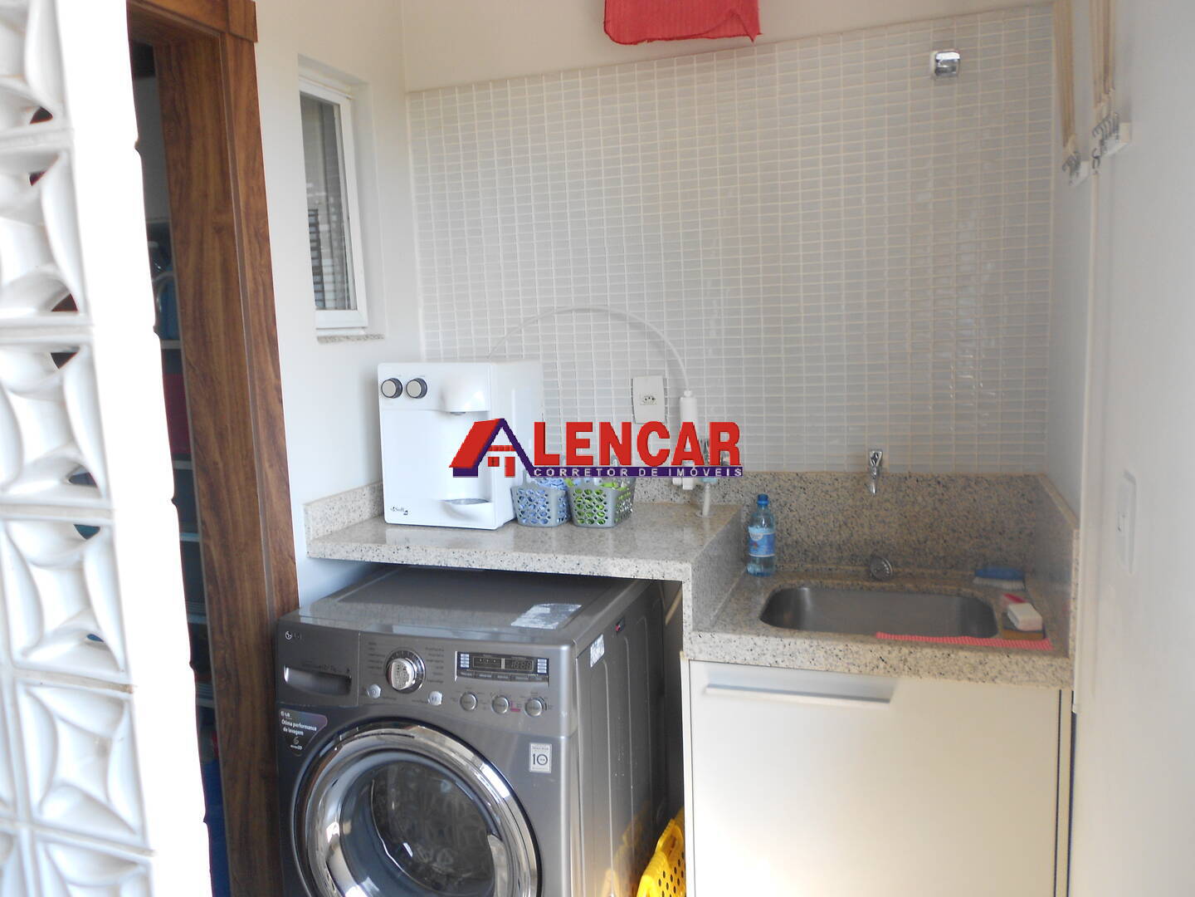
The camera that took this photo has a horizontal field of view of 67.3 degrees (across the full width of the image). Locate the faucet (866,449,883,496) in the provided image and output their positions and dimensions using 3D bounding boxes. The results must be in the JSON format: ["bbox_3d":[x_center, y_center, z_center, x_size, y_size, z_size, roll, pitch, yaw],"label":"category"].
[{"bbox_3d":[0.667,0.054,2.154,0.040,0.100,0.135,0,7,18],"label":"faucet"}]

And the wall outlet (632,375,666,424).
[{"bbox_3d":[0.136,-0.126,2.368,0.079,0.123,0.012,0,8,18],"label":"wall outlet"}]

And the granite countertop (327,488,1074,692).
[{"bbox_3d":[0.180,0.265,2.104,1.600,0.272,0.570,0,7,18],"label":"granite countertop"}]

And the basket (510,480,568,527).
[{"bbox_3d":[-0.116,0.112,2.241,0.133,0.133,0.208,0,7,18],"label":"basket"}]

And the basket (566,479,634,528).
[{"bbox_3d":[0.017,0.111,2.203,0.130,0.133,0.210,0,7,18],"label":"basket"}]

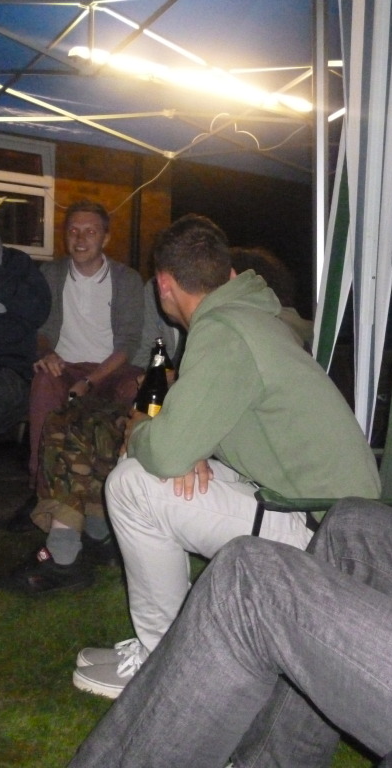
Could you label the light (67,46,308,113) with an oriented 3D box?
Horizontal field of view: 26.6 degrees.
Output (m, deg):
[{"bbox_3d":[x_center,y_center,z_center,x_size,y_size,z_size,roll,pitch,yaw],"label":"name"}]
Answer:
[{"bbox_3d":[0.032,-1.493,4.101,1.450,0.080,0.090,-1,3,-37],"label":"light"}]

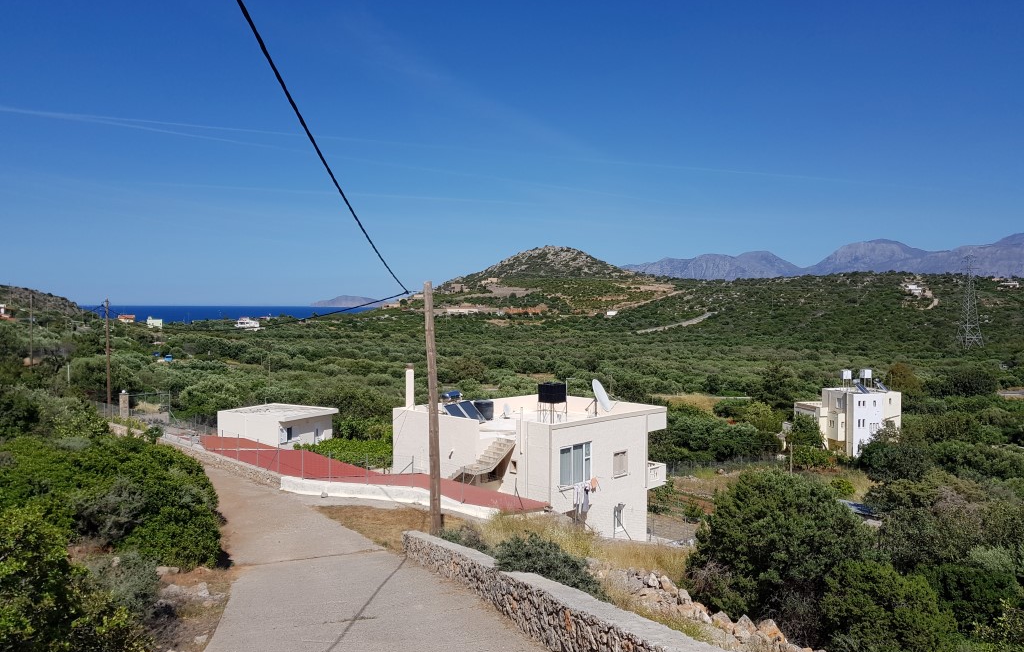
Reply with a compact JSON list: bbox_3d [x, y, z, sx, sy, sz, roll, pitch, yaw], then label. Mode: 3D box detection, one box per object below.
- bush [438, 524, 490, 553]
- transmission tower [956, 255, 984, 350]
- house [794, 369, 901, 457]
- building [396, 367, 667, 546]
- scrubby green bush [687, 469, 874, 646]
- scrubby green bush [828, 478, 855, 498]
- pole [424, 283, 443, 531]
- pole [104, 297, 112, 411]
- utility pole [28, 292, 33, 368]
[{"bbox_3d":[-0.895,3.960,14.200,1.000,0.720,0.900,0,2,0],"label":"bush"},{"bbox_3d":[153.807,-8.554,258.000,7.500,33.500,7.500,1,2,25],"label":"transmission tower"},{"bbox_3d":[49.720,12.843,114.991,9.600,10.900,11.500,0,2,-13],"label":"house"},{"bbox_3d":[1.098,7.110,40.796,9.400,8.200,11.000,2,2,44],"label":"building"},{"bbox_3d":[4.950,4.333,14.333,3.400,3.300,3.100,1,2,19],"label":"scrubby green bush"},{"bbox_3d":[29.133,14.279,68.000,2.300,1.650,2.200,1,2,23],"label":"scrubby green bush"},{"bbox_3d":[-2.220,2.292,21.276,0.270,7.010,0.270,-2,2,0],"label":"pole"},{"bbox_3d":[-25.970,1.770,49.500,0.250,7.050,0.250,0,2,0],"label":"pole"},{"bbox_3d":[-42.572,0.442,68.000,0.240,7.000,0.240,0,2,0],"label":"utility pole"}]

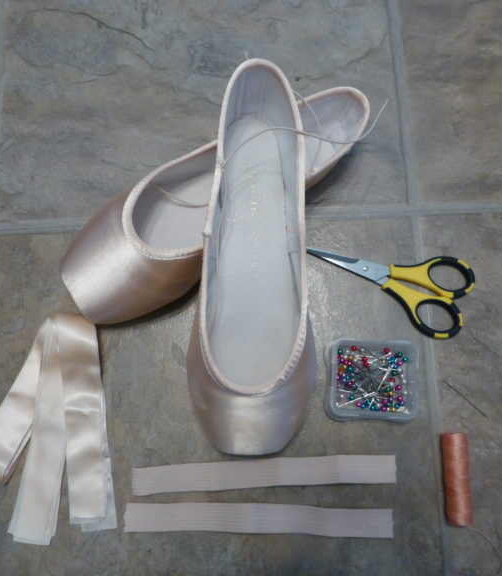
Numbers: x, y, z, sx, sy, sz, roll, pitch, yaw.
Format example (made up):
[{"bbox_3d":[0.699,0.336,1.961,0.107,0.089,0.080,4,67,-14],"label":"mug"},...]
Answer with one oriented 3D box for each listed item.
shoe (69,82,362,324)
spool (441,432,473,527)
[{"bbox_3d":[-0.024,-0.058,0.363,0.232,0.060,0.081,-32,81,-6],"label":"shoe"},{"bbox_3d":[0.134,0.123,0.344,0.016,0.016,0.056,1,80,2],"label":"spool"}]

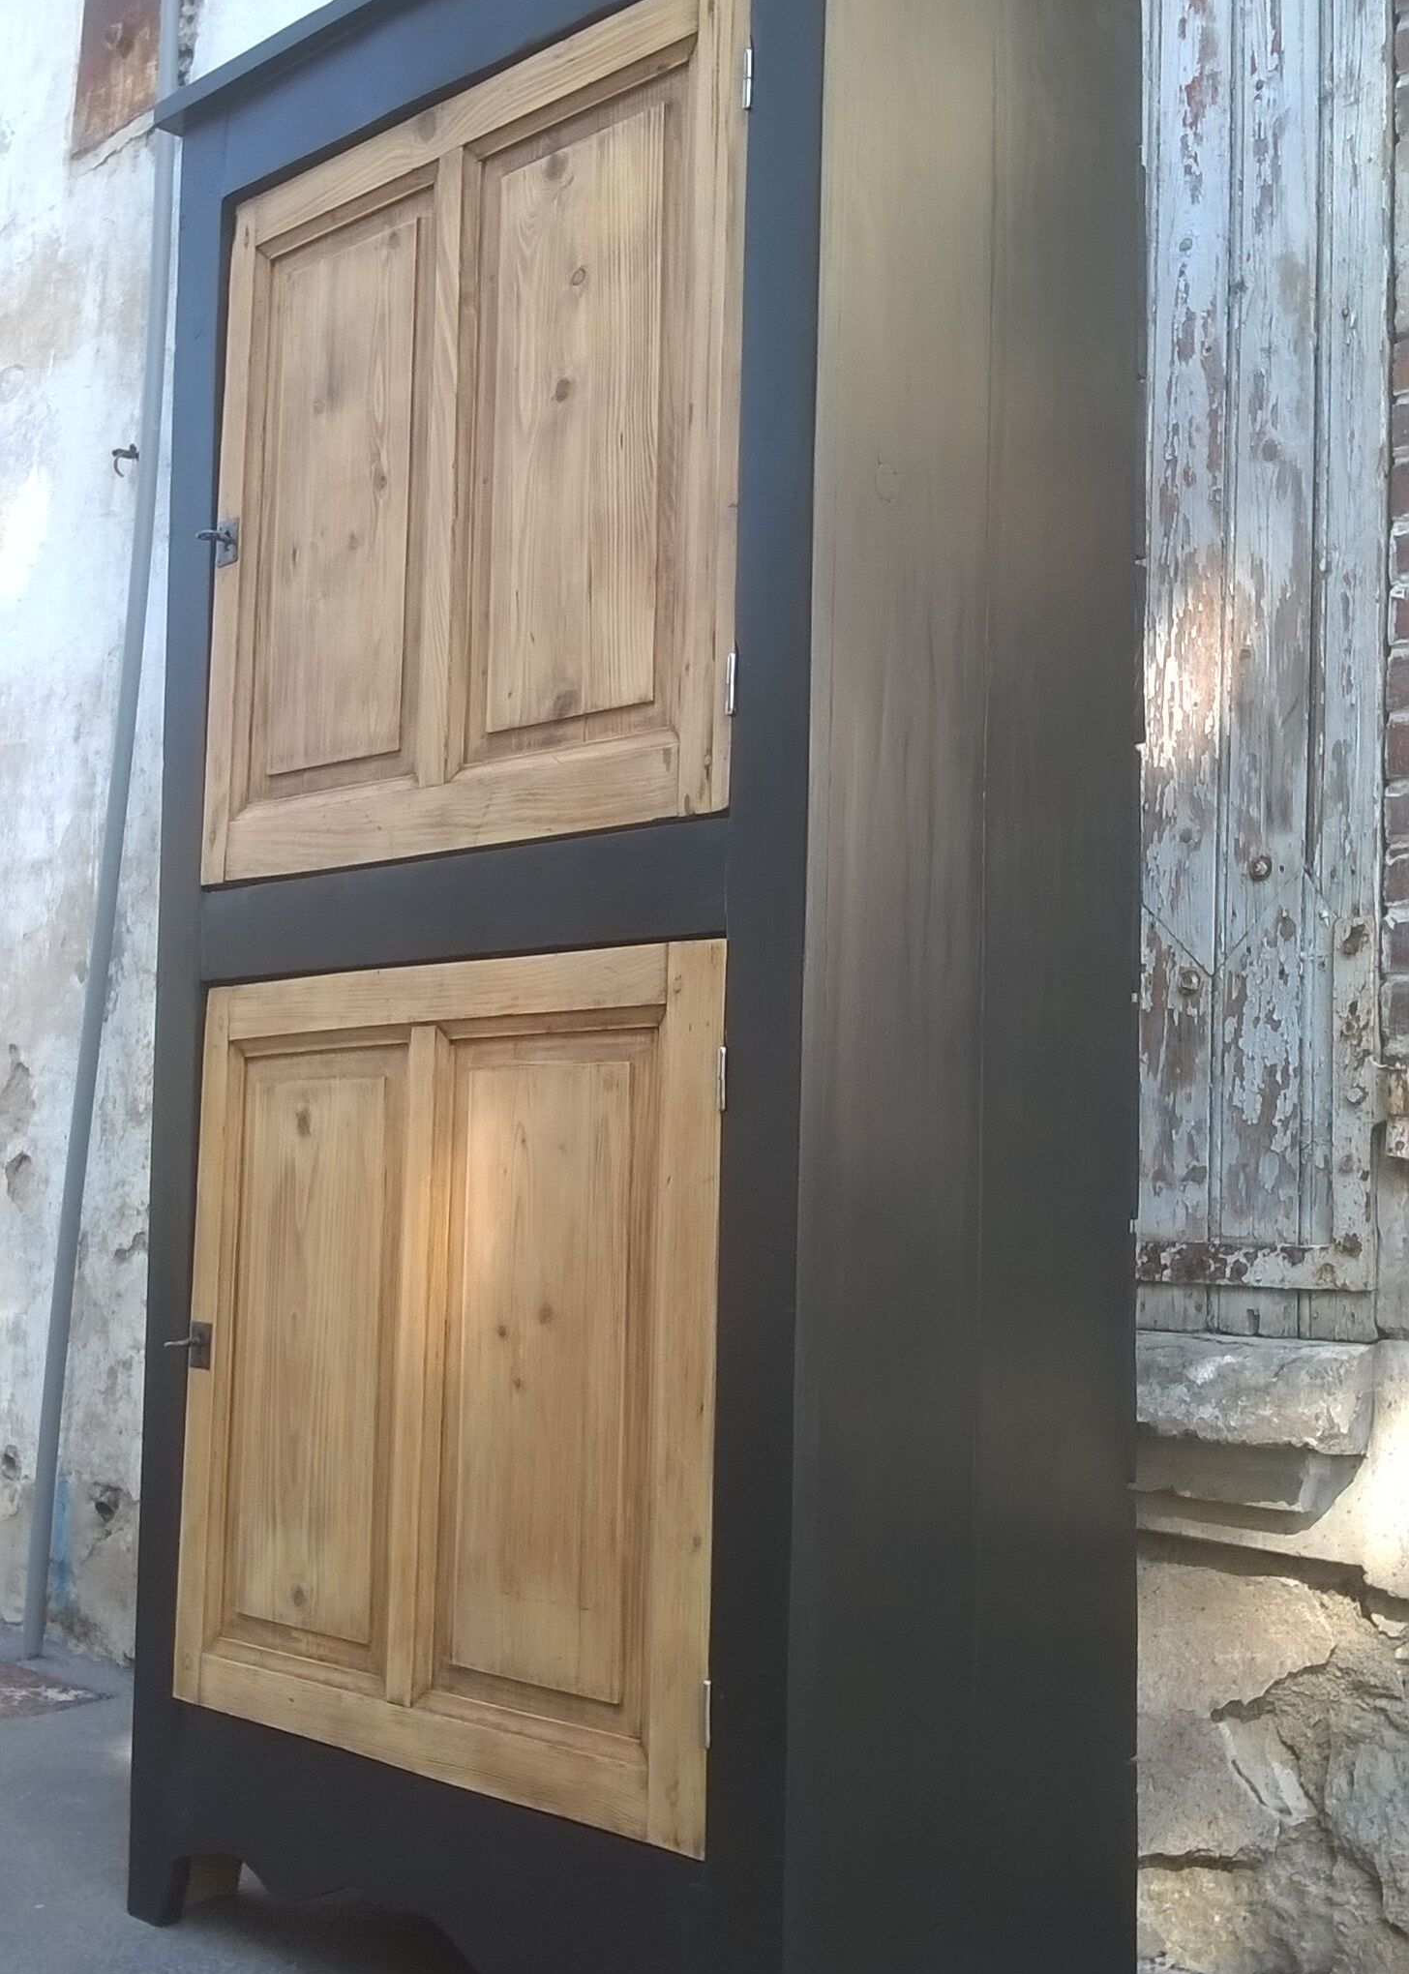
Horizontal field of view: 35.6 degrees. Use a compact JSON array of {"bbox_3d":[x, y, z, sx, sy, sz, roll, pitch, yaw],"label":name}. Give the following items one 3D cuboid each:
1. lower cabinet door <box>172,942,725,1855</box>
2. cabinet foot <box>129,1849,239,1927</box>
[{"bbox_3d":[-0.243,0.333,1.961,0.714,0.706,0.025,-3,-7,43],"label":"lower cabinet door"},{"bbox_3d":[-0.516,0.897,2.205,0.078,0.065,0.095,-3,-7,43],"label":"cabinet foot"}]

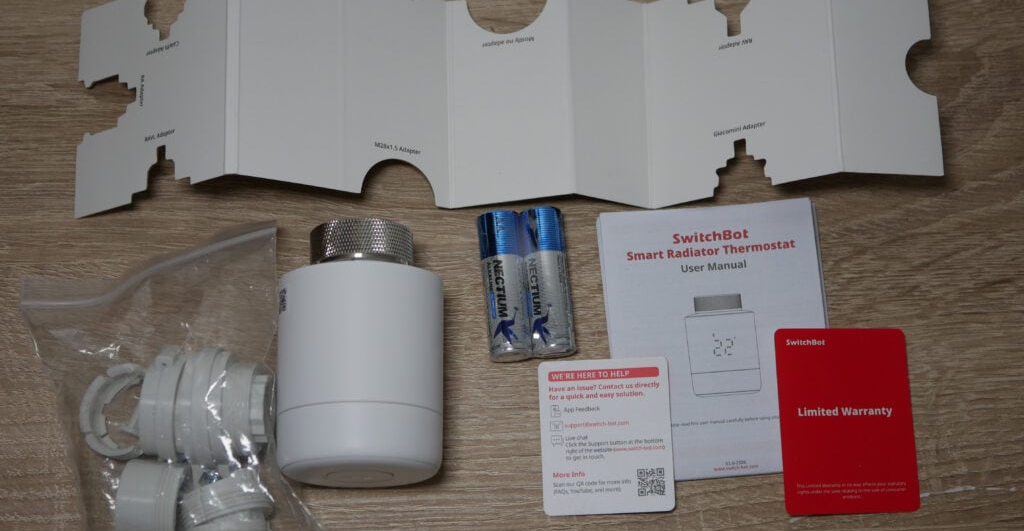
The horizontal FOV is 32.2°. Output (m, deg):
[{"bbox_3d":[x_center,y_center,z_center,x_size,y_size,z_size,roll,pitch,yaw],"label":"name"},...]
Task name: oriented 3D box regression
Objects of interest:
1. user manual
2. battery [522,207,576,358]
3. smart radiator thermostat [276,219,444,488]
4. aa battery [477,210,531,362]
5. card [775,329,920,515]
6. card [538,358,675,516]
[{"bbox_3d":[0.070,0.025,0.603,0.075,0.003,0.094,-4,76,-2],"label":"user manual"},{"bbox_3d":[0.012,0.005,0.602,0.014,0.014,0.050,-5,76,-2],"label":"battery"},{"bbox_3d":[-0.049,0.028,0.576,0.053,0.053,0.081,-1,76,-1],"label":"smart radiator thermostat"},{"bbox_3d":[-0.002,0.007,0.601,0.014,0.014,0.050,-5,76,-2],"label":"aa battery"},{"bbox_3d":[0.112,0.052,0.596,0.045,0.001,0.063,-2,76,-1],"label":"card"},{"bbox_3d":[0.032,0.057,0.594,0.044,0.001,0.052,-2,76,-1],"label":"card"}]

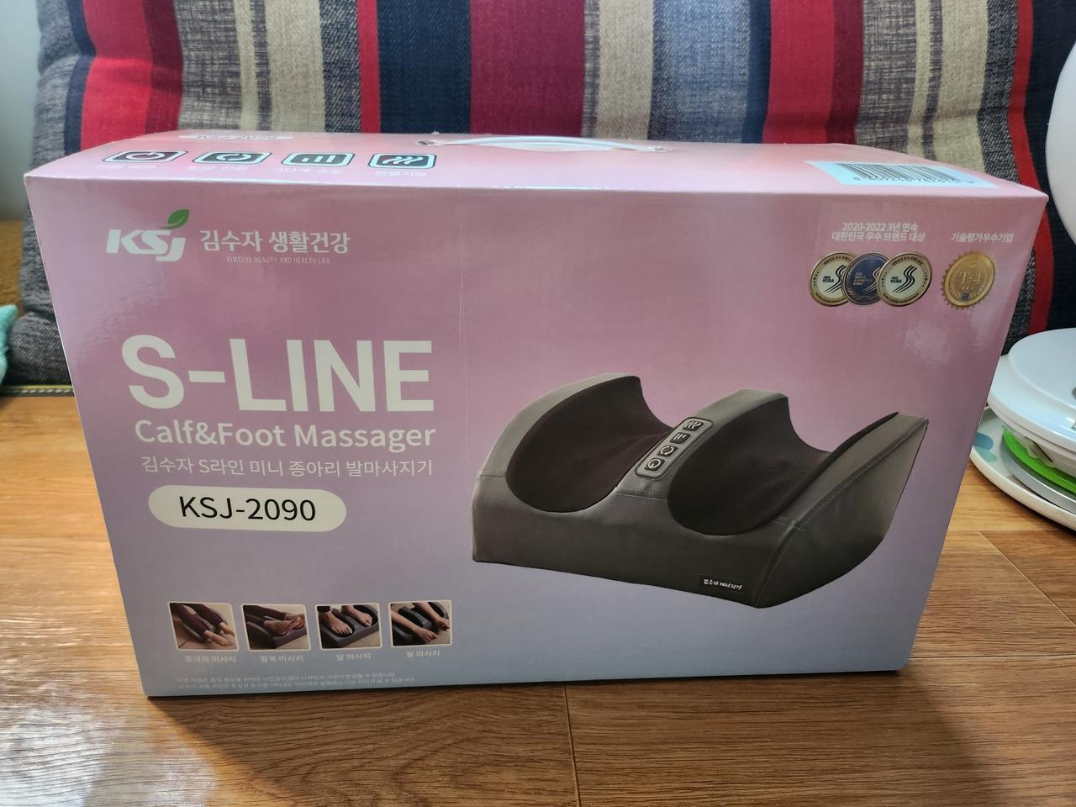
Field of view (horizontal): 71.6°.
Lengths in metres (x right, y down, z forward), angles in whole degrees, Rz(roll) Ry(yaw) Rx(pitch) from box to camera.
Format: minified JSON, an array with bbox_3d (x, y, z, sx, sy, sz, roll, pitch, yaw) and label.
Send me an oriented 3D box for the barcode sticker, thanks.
[{"bbox_3d":[0.180,-0.115,0.375,0.076,0.002,0.052,0,29,-4],"label":"barcode sticker"}]

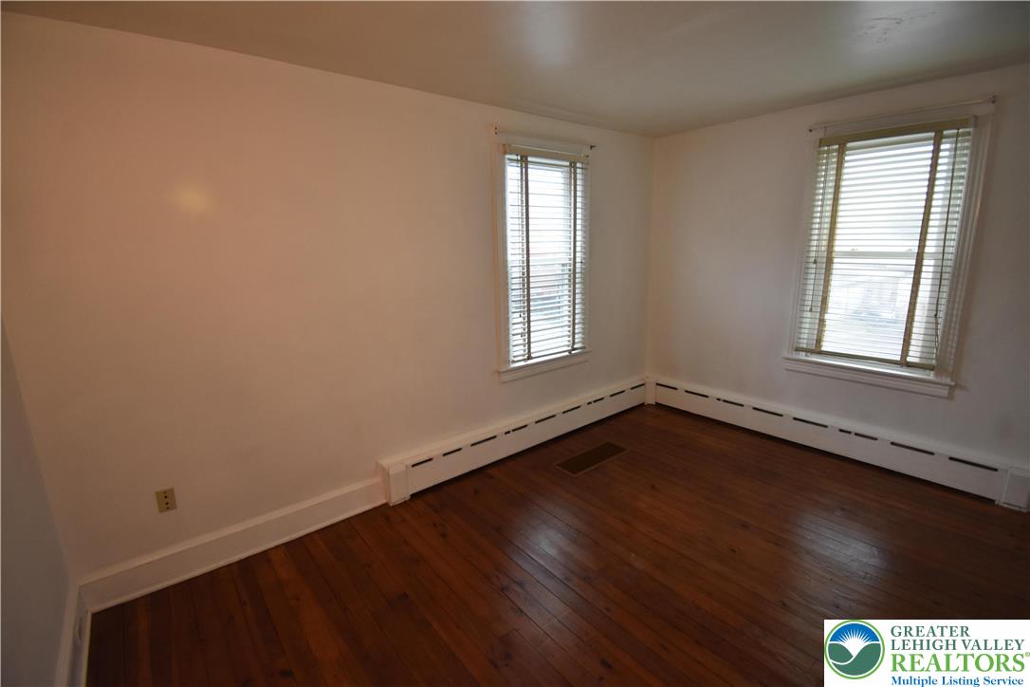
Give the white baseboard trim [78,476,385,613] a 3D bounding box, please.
[{"bbox_3d":[-1.423,1.063,2.394,1.420,0.184,0.026,-11,16,-36],"label":"white baseboard trim"}]

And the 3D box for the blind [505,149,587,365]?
[{"bbox_3d":[0.278,-0.663,3.374,0.815,1.569,0.060,-11,16,-36],"label":"blind"}]

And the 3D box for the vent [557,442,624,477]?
[{"bbox_3d":[0.601,0.883,3.322,0.591,0.012,0.186,-11,16,-36],"label":"vent"}]

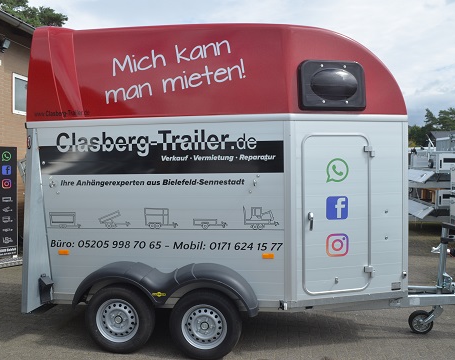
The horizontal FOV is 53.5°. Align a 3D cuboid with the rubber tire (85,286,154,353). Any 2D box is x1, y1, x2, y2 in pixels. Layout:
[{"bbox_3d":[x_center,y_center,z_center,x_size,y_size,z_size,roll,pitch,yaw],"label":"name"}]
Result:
[{"bbox_3d":[-0.909,1.190,3.900,0.590,0.585,0.180,0,1,11],"label":"rubber tire"}]

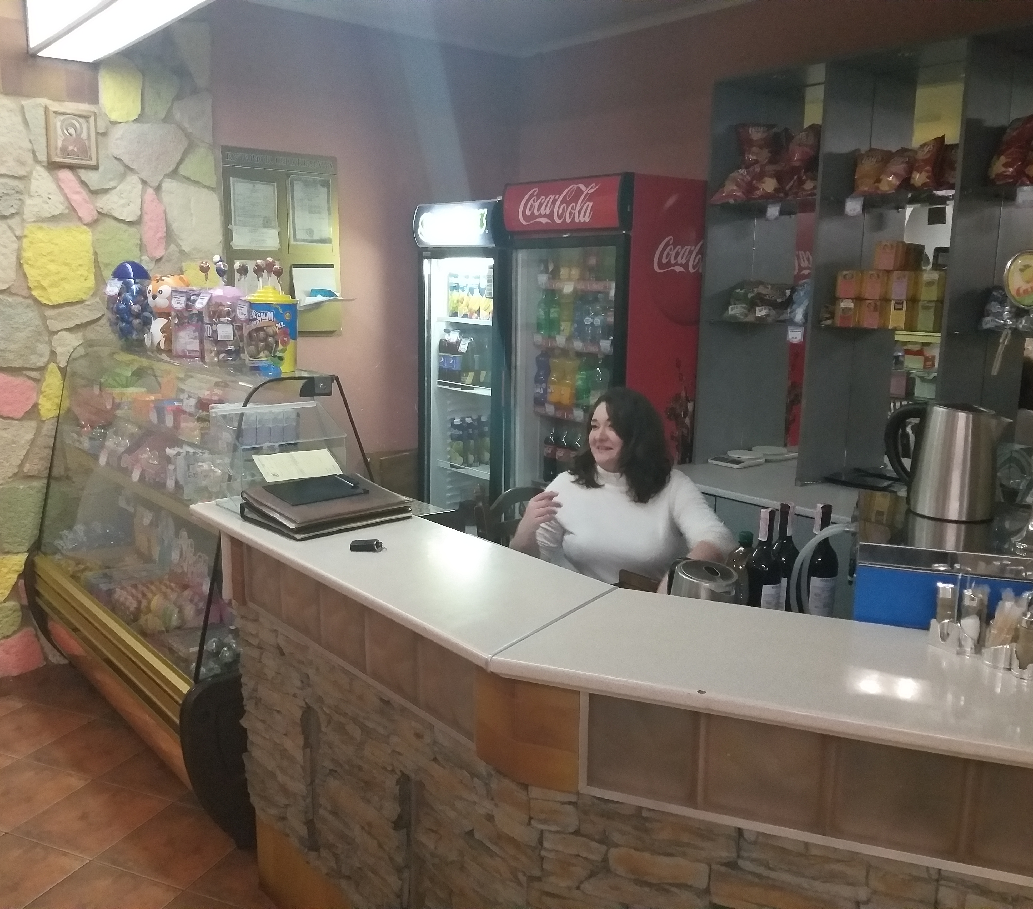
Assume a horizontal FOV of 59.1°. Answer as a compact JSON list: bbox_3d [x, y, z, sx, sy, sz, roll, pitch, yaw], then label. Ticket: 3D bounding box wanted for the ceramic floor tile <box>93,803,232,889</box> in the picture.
[{"bbox_3d":[-0.996,1.151,2.694,0.330,0.010,0.330,5,11,21],"label":"ceramic floor tile"}]

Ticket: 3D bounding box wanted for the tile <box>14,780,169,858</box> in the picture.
[{"bbox_3d":[-1.307,1.122,2.811,0.333,0.009,0.333,5,11,21],"label":"tile"}]

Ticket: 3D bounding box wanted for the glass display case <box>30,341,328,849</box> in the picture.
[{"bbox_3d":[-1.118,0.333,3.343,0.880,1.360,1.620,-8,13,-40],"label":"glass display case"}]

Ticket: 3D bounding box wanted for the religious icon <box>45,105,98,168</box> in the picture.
[{"bbox_3d":[-1.692,-1.211,3.469,0.172,0.210,0.030,-7,13,-37],"label":"religious icon"}]

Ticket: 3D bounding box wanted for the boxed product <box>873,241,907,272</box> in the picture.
[{"bbox_3d":[1.304,-0.693,3.179,0.075,0.097,0.080,-10,15,-43],"label":"boxed product"}]

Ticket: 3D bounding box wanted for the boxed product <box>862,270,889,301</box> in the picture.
[{"bbox_3d":[1.271,-0.595,3.198,0.075,0.096,0.093,-9,14,-42],"label":"boxed product"}]

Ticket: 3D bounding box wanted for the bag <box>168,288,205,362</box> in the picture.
[{"bbox_3d":[-1.157,-0.461,3.200,0.120,0.250,0.110,2,11,5],"label":"bag"}]

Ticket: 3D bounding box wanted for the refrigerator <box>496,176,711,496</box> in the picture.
[{"bbox_3d":[0.433,-0.085,3.924,0.680,2.063,0.690,-9,15,-41],"label":"refrigerator"}]

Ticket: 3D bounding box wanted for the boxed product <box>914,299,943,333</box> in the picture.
[{"bbox_3d":[1.401,-0.466,3.067,0.075,0.096,0.093,-9,14,-42],"label":"boxed product"}]

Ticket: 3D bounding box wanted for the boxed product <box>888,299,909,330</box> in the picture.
[{"bbox_3d":[1.378,-0.496,3.234,0.075,0.107,0.085,-8,13,-40],"label":"boxed product"}]

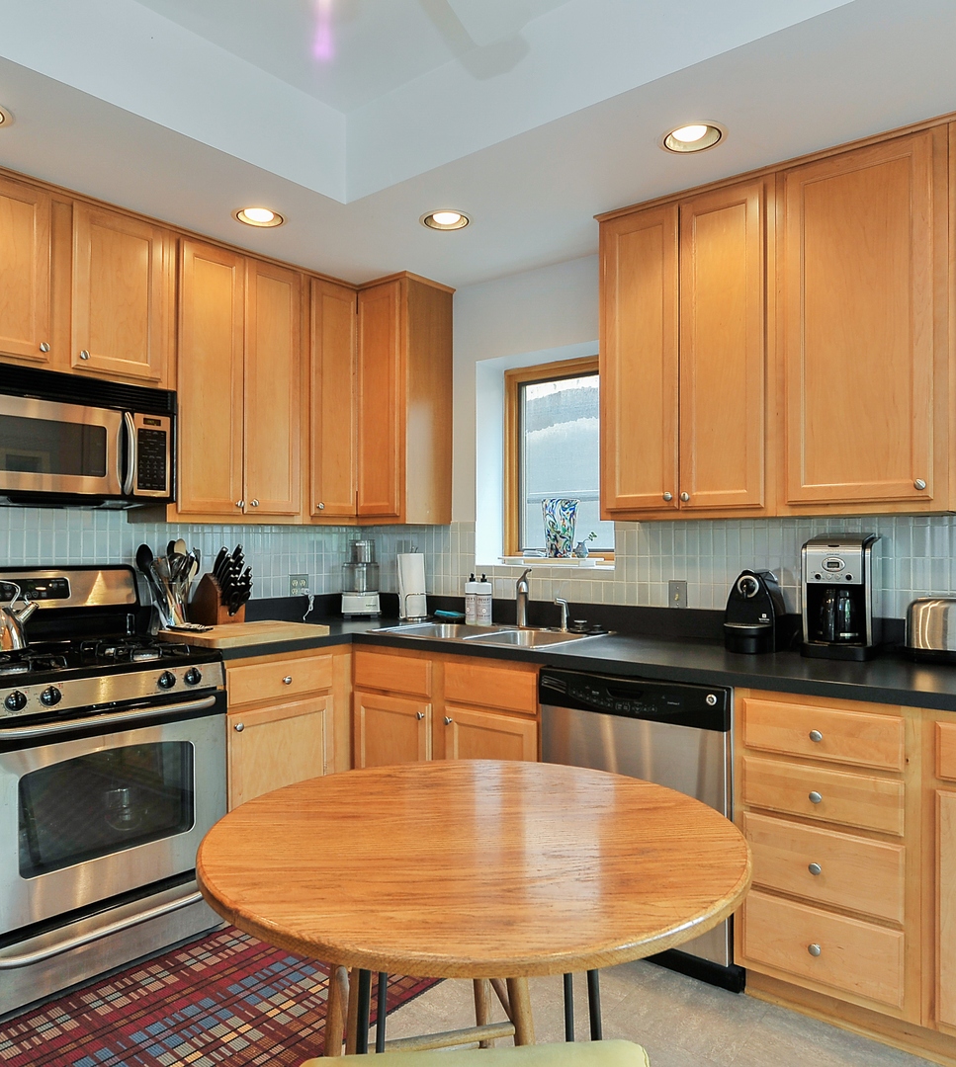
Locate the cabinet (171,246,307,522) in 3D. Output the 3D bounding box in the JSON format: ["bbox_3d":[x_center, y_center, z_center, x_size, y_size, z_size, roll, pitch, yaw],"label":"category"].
[{"bbox_3d":[-1.047,-0.570,3.115,0.330,1.055,0.615,0,-1,39],"label":"cabinet"}]

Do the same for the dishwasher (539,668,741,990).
[{"bbox_3d":[0.629,0.866,2.478,0.625,0.865,0.595,0,-1,39],"label":"dishwasher"}]

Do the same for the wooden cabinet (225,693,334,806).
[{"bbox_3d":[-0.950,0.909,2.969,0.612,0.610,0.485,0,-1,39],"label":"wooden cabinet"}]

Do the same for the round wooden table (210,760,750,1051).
[{"bbox_3d":[-0.006,0.915,1.391,0.955,0.745,0.905,0,-1,0],"label":"round wooden table"}]

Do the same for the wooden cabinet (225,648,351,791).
[{"bbox_3d":[-0.934,0.875,3.035,0.600,0.875,0.595,0,-1,39],"label":"wooden cabinet"}]

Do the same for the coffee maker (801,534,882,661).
[{"bbox_3d":[1.132,0.197,2.373,0.195,0.365,0.230,0,-1,34],"label":"coffee maker"}]

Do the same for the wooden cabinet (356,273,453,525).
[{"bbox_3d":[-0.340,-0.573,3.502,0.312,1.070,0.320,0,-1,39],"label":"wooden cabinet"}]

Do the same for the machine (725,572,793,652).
[{"bbox_3d":[0.933,0.247,2.513,0.160,0.268,0.235,0,-1,34],"label":"machine"}]

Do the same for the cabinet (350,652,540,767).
[{"bbox_3d":[0.038,0.852,2.992,0.905,0.825,0.612,0,-1,39],"label":"cabinet"}]

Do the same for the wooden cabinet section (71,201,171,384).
[{"bbox_3d":[-1.359,-0.819,2.731,0.308,0.567,0.366,0,0,39],"label":"wooden cabinet section"}]

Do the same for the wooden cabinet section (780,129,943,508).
[{"bbox_3d":[1.184,-0.583,2.294,0.432,1.029,0.308,0,0,39],"label":"wooden cabinet section"}]

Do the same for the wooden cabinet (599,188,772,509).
[{"bbox_3d":[0.757,-0.568,2.598,0.595,1.045,0.330,0,-1,39],"label":"wooden cabinet"}]

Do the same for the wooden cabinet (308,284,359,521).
[{"bbox_3d":[-0.766,-0.573,3.479,0.320,1.055,0.310,0,-1,39],"label":"wooden cabinet"}]

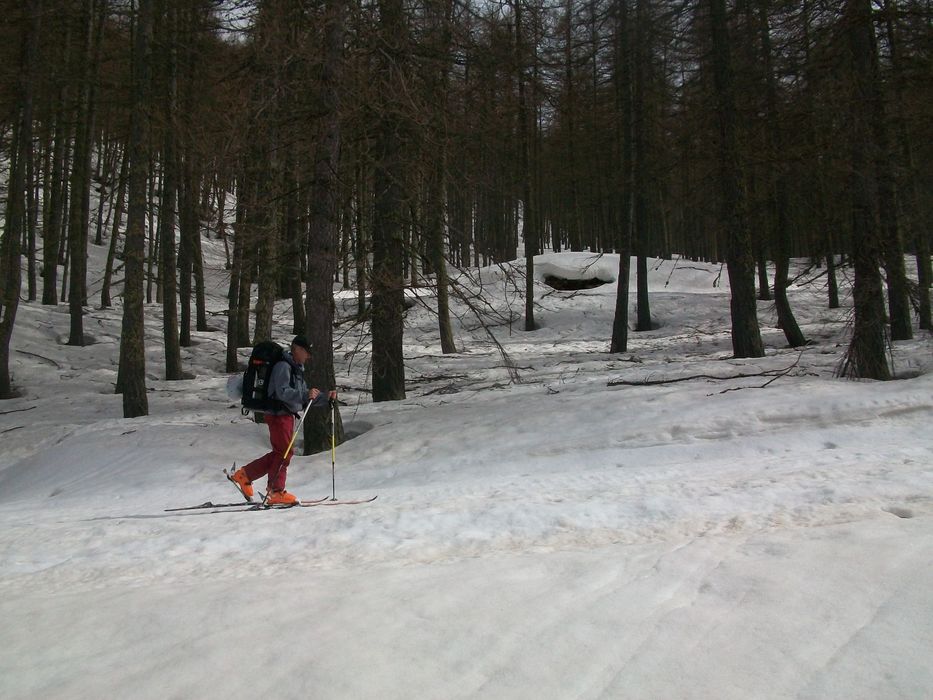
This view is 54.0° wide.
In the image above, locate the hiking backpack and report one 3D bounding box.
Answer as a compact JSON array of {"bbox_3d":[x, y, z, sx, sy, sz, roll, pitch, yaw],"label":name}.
[{"bbox_3d":[-2.154,0.296,9.700,0.360,0.730,0.360,8,-7,-4],"label":"hiking backpack"}]

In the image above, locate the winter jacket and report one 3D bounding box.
[{"bbox_3d":[-1.820,0.355,9.700,0.540,0.680,0.500,1,-7,-5],"label":"winter jacket"}]

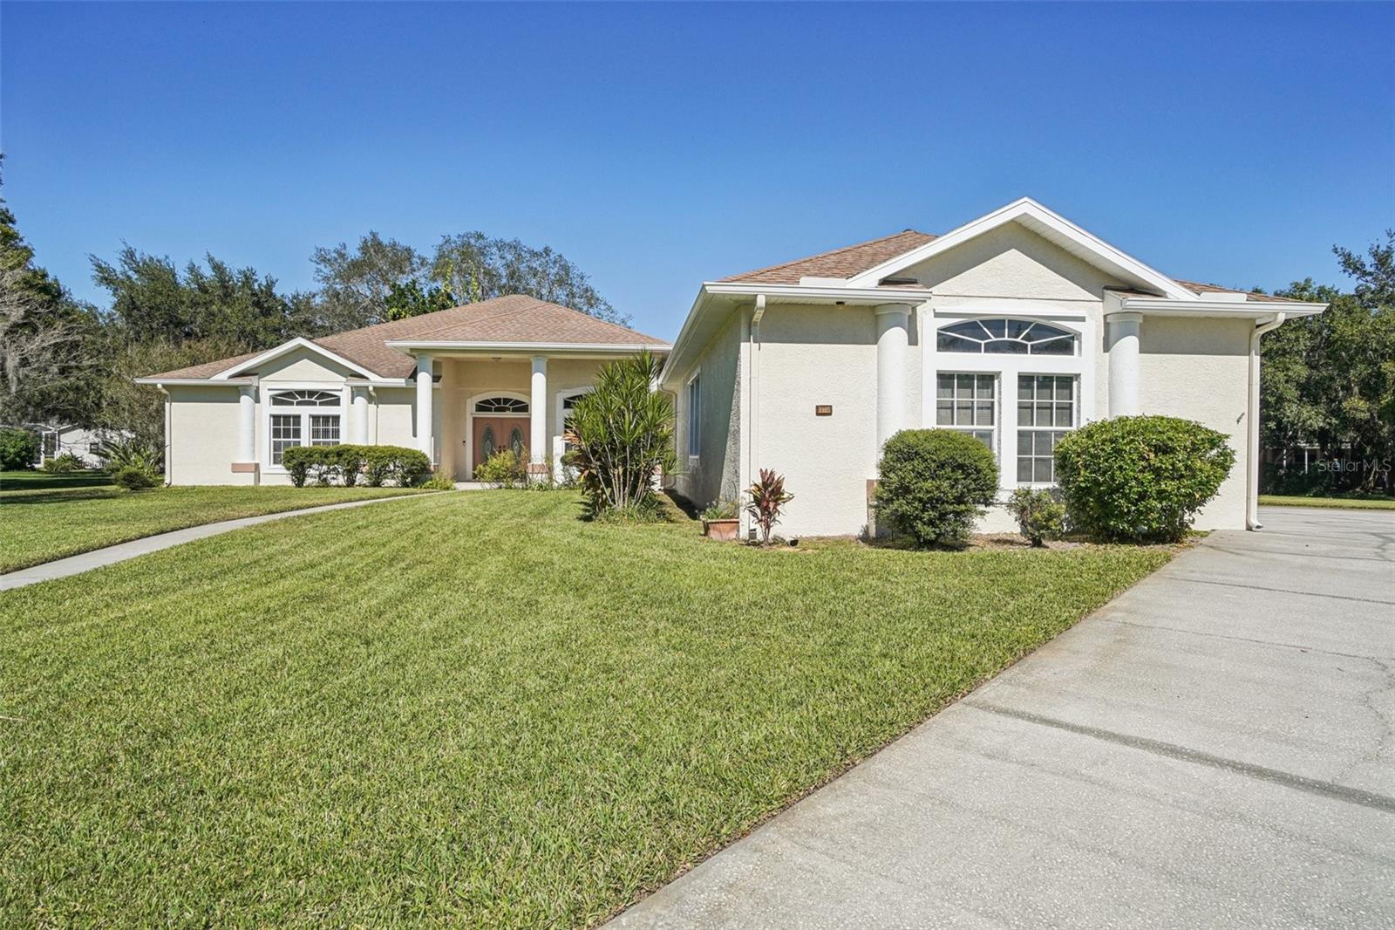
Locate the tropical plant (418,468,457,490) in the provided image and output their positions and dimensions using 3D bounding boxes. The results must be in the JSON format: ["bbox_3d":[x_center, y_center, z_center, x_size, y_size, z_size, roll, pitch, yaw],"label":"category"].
[{"bbox_3d":[-6.864,0.376,18.500,1.000,0.580,0.850,0,1,-6],"label":"tropical plant"}]

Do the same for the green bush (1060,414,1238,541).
[{"bbox_3d":[5.678,0.177,8.900,2.000,1.600,1.600,0,1,-6],"label":"green bush"}]

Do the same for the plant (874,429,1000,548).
[{"bbox_3d":[2.944,0.282,8.600,1.430,1.450,1.400,0,1,-6],"label":"plant"}]

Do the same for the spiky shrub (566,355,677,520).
[{"bbox_3d":[-1.478,-0.649,13.300,2.100,3.060,1.950,0,1,-6],"label":"spiky shrub"}]

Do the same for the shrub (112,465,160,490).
[{"bbox_3d":[-15.511,0.354,19.300,1.100,0.670,0.950,0,1,-6],"label":"shrub"}]

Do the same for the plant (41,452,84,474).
[{"bbox_3d":[-37.310,-0.080,41.000,2.000,1.200,1.800,0,1,-6],"label":"plant"}]

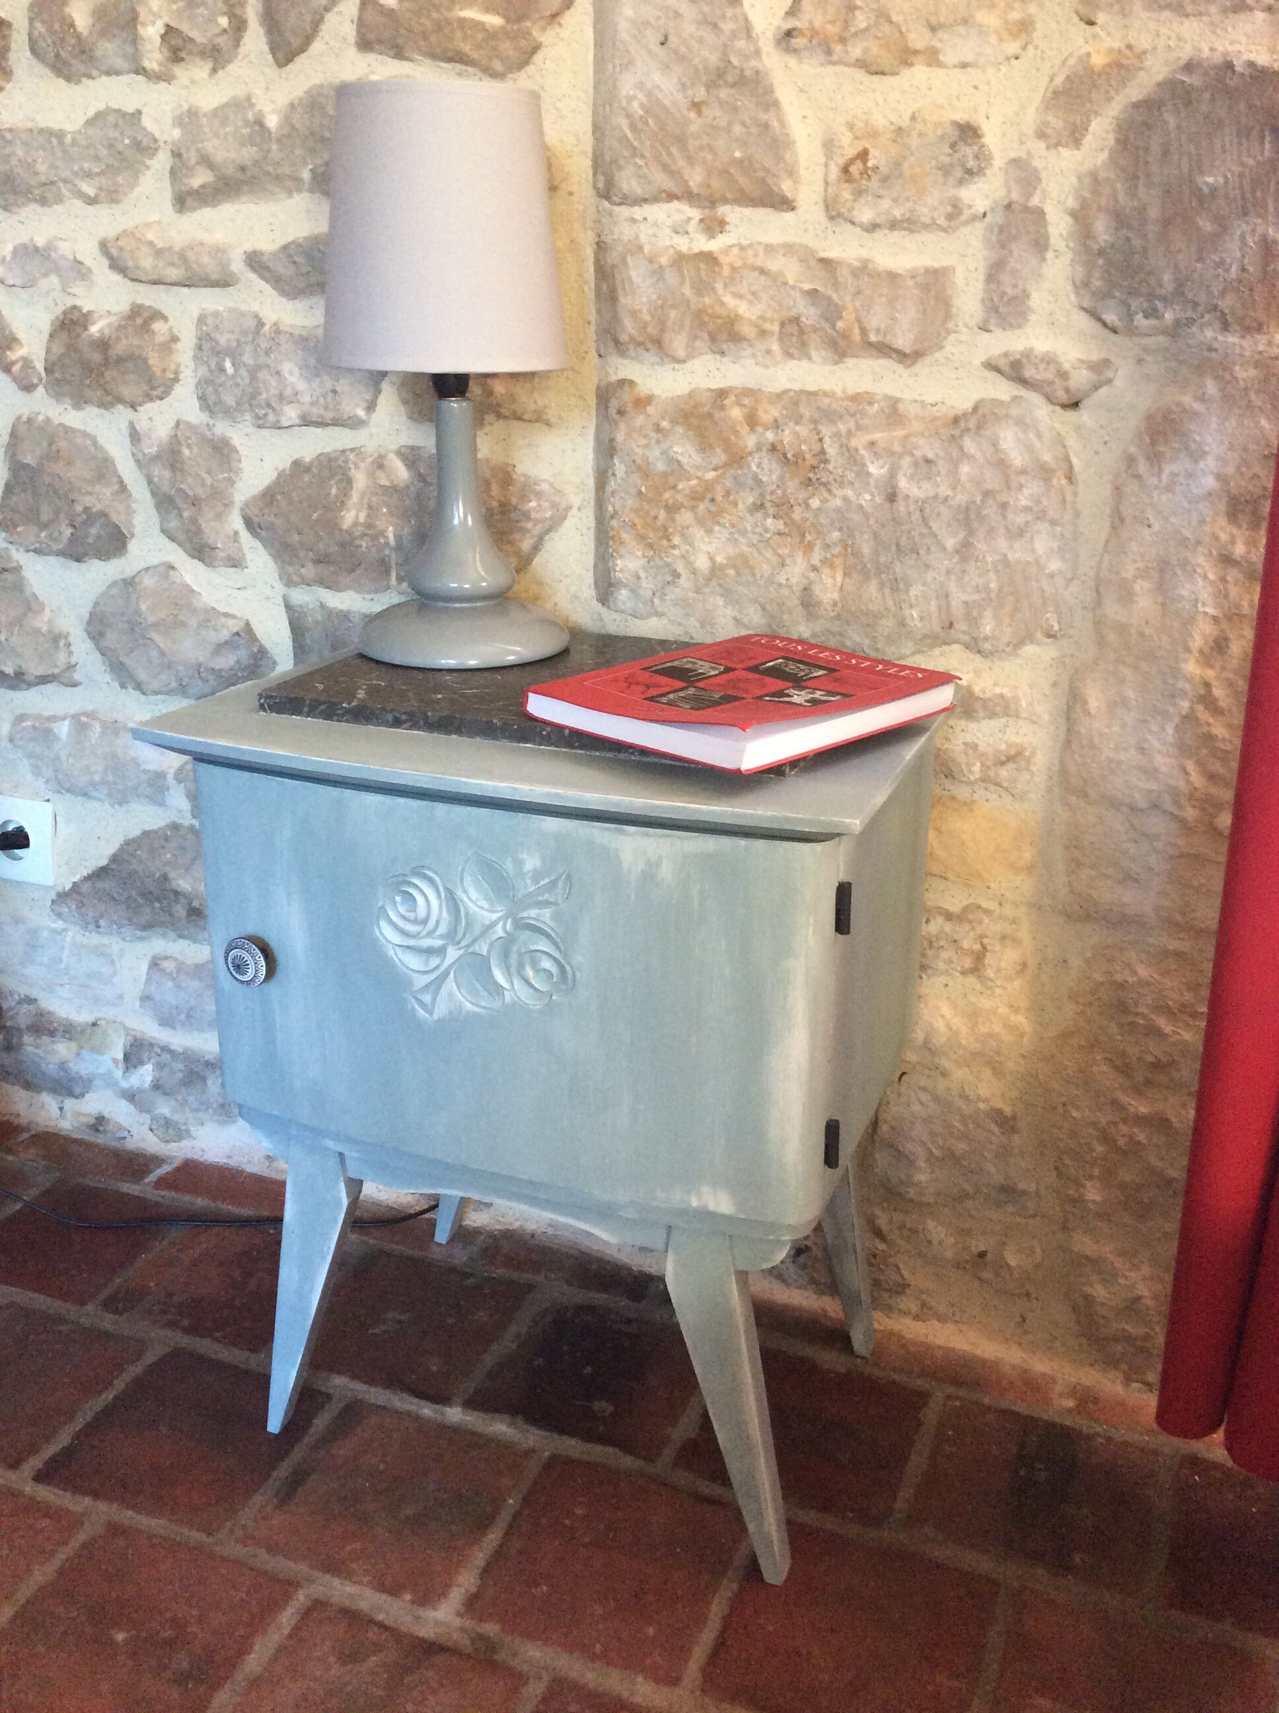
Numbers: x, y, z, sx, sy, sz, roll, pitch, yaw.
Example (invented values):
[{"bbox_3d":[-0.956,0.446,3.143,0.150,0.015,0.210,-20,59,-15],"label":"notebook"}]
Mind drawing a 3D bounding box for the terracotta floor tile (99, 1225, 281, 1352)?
[{"bbox_3d":[-0.342,0.365,1.336,0.152,0.018,0.152,8,22,20],"label":"terracotta floor tile"}]

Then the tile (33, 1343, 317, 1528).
[{"bbox_3d":[-0.329,0.432,1.162,0.147,0.018,0.153,8,22,20],"label":"tile"}]

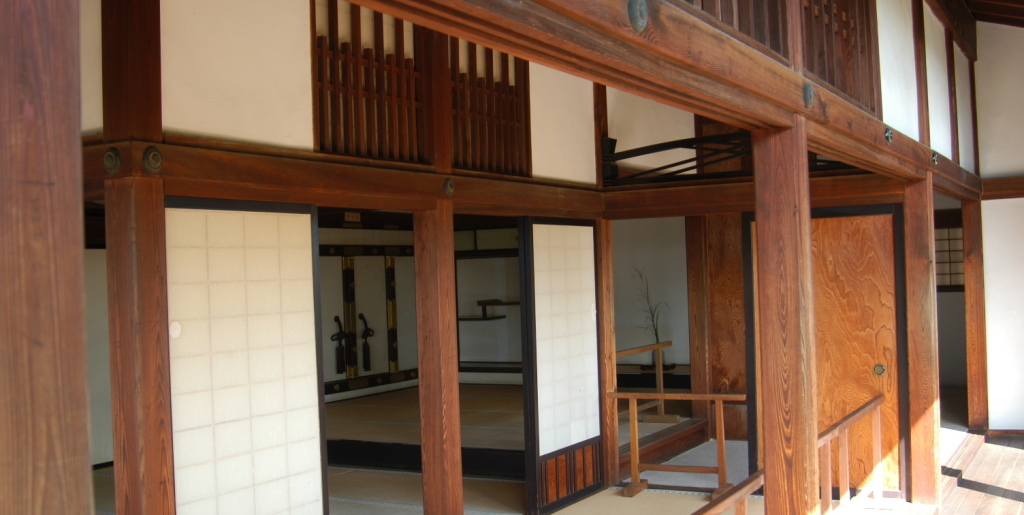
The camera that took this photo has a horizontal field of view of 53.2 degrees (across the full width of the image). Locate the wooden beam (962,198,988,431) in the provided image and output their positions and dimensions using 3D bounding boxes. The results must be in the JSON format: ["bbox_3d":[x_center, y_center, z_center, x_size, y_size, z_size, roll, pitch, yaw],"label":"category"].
[{"bbox_3d":[3.967,0.486,8.750,0.150,1.958,0.150,-2,-1,30],"label":"wooden beam"}]

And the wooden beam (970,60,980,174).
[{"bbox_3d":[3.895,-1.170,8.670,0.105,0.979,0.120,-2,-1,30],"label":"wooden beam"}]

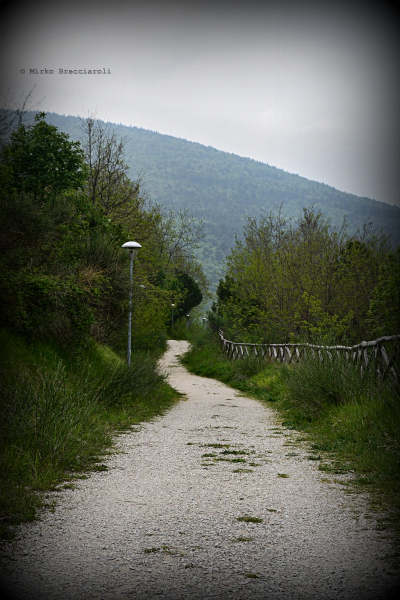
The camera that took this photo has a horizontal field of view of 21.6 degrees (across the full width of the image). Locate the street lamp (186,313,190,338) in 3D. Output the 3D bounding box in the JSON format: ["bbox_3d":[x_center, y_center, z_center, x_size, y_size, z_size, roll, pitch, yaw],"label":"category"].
[{"bbox_3d":[-1.655,3.824,146.000,0.580,3.800,0.580,1,-3,0],"label":"street lamp"}]

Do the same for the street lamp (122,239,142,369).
[{"bbox_3d":[-2.043,0.177,31.000,0.580,3.850,0.580,1,-3,0],"label":"street lamp"}]

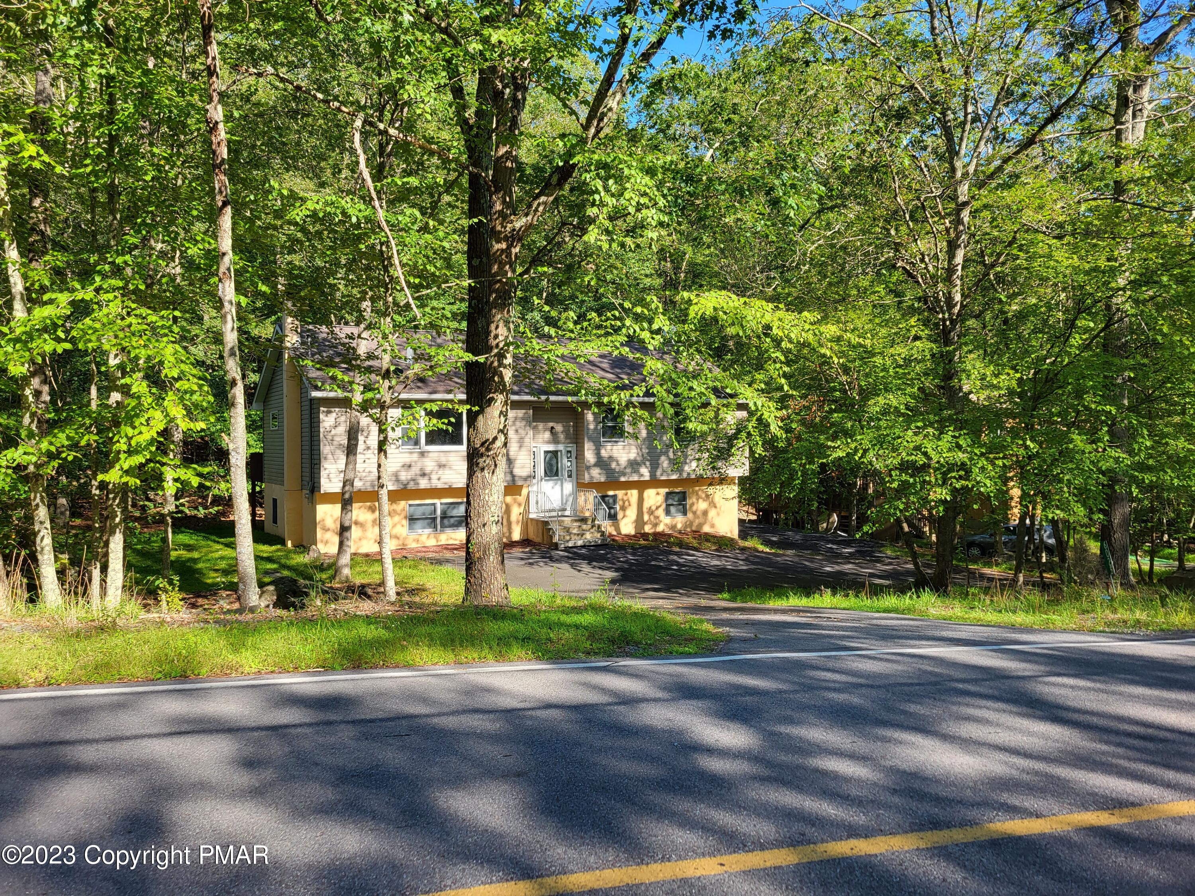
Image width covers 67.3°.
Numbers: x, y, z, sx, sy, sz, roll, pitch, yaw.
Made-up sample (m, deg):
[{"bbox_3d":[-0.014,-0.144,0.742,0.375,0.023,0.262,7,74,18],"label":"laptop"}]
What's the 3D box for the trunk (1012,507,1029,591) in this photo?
[{"bbox_3d":[5.324,1.269,11.300,0.170,1.070,0.150,3,0,0],"label":"trunk"}]

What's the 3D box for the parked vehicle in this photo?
[{"bbox_3d":[17.189,3.989,37.600,4.450,1.620,1.850,-1,0,18],"label":"parked vehicle"}]

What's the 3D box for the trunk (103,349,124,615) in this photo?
[{"bbox_3d":[-4.714,0.300,8.750,0.190,2.539,0.180,0,0,0],"label":"trunk"}]

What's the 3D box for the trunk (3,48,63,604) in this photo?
[{"bbox_3d":[-5.497,-1.092,8.750,0.480,5.306,0.400,-5,0,0],"label":"trunk"}]

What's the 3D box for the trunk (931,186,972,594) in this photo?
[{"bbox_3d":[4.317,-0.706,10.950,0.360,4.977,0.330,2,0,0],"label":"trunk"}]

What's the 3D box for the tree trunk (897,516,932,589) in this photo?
[{"bbox_3d":[3.937,1.299,11.150,0.220,0.916,0.180,-16,0,0],"label":"tree trunk"}]

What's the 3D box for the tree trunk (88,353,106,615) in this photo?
[{"bbox_3d":[-4.911,0.325,8.800,0.150,2.508,0.130,-1,0,0],"label":"tree trunk"}]

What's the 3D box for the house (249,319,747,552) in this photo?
[{"bbox_3d":[-2.868,-0.417,30.900,15.639,6.950,8.450,-1,0,-31],"label":"house"}]

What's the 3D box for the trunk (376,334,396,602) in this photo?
[{"bbox_3d":[-2.297,0.213,9.750,0.190,2.911,0.180,-2,0,0],"label":"trunk"}]

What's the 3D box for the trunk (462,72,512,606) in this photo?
[{"bbox_3d":[-1.160,-1.145,9.450,0.480,5.622,0.460,0,0,0],"label":"trunk"}]

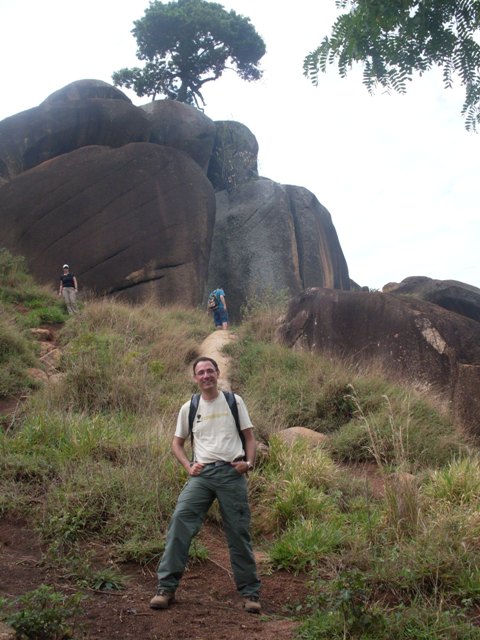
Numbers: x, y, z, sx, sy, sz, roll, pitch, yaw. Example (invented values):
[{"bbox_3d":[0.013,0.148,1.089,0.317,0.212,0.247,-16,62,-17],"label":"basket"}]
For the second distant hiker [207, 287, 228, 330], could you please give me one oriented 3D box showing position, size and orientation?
[{"bbox_3d":[-0.700,-0.240,22.000,0.540,1.680,0.550,-4,-8,32],"label":"second distant hiker"}]

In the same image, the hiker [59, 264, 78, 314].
[{"bbox_3d":[-5.580,-0.970,22.950,0.600,1.680,0.360,1,-7,-5],"label":"hiker"}]

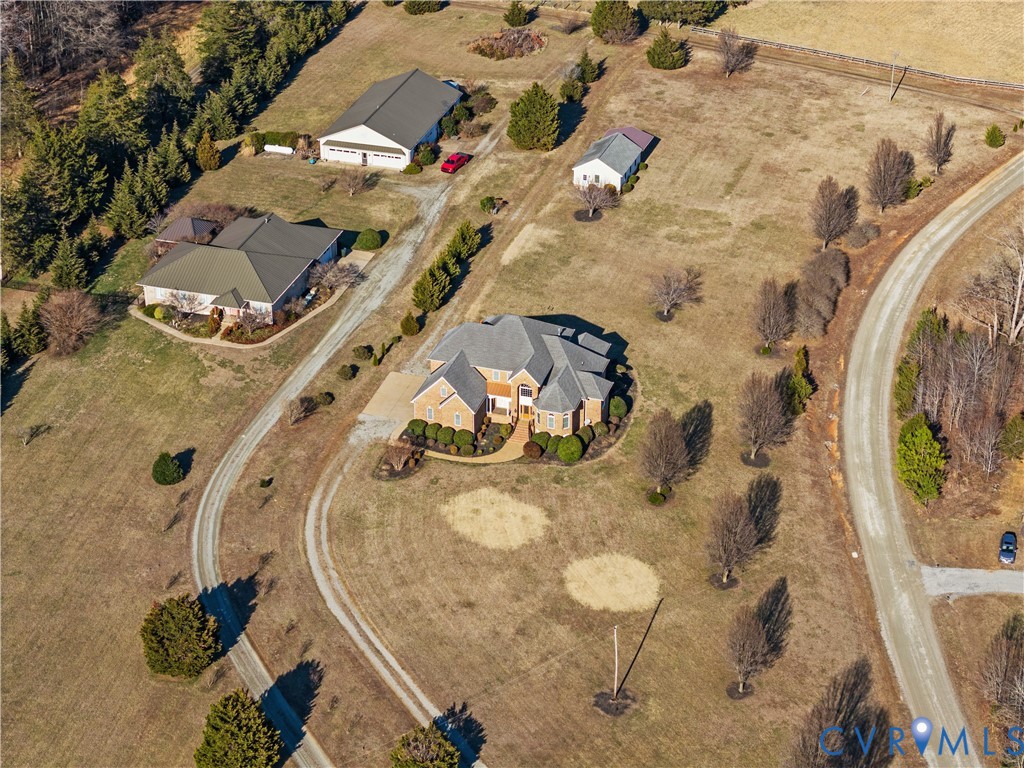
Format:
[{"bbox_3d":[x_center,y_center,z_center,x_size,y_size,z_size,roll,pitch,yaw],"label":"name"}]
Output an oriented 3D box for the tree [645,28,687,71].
[{"bbox_3d":[26.770,-58.390,357.800,6.800,6.700,6.800,-1,30,0],"label":"tree"}]

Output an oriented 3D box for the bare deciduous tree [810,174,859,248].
[{"bbox_3d":[44.940,-24.160,293.370,5.500,11.200,5.500,-1,30,0],"label":"bare deciduous tree"}]

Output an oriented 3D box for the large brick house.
[{"bbox_3d":[1.580,-2.300,256.220,22.800,10.900,20.000,10,31,17],"label":"large brick house"}]

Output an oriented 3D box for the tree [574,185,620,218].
[{"bbox_3d":[12.140,-27.180,308.920,6.150,5.160,6.150,0,30,0],"label":"tree"}]

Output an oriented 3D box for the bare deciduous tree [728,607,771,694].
[{"bbox_3d":[24.000,26.930,210.170,4.260,11.040,4.260,-1,31,0],"label":"bare deciduous tree"}]

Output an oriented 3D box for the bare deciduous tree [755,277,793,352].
[{"bbox_3d":[34.200,-9.260,272.390,4.960,10.320,4.960,0,30,0],"label":"bare deciduous tree"}]

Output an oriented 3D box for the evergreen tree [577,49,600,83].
[{"bbox_3d":[13.150,-54.960,356.720,4.170,6.050,4.170,0,30,0],"label":"evergreen tree"}]

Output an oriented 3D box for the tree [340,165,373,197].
[{"bbox_3d":[-24.470,-30.780,315.570,4.570,4.660,4.570,0,30,0],"label":"tree"}]

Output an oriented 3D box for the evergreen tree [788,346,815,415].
[{"bbox_3d":[36.040,-0.590,257.970,2.930,9.400,2.930,-1,31,0],"label":"evergreen tree"}]

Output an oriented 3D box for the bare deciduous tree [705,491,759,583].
[{"bbox_3d":[23.700,16.960,225.370,5.360,11.310,5.360,0,30,0],"label":"bare deciduous tree"}]

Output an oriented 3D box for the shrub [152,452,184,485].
[{"bbox_3d":[-40.460,9.610,243.340,3.500,3.700,3.500,-1,30,0],"label":"shrub"}]

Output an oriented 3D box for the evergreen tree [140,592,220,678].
[{"bbox_3d":[-34.050,25.620,213.350,8.040,7.940,8.040,0,30,0],"label":"evergreen tree"}]

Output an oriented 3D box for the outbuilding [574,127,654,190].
[{"bbox_3d":[15.960,-35.870,322.380,7.840,5.100,16.880,10,32,18],"label":"outbuilding"}]

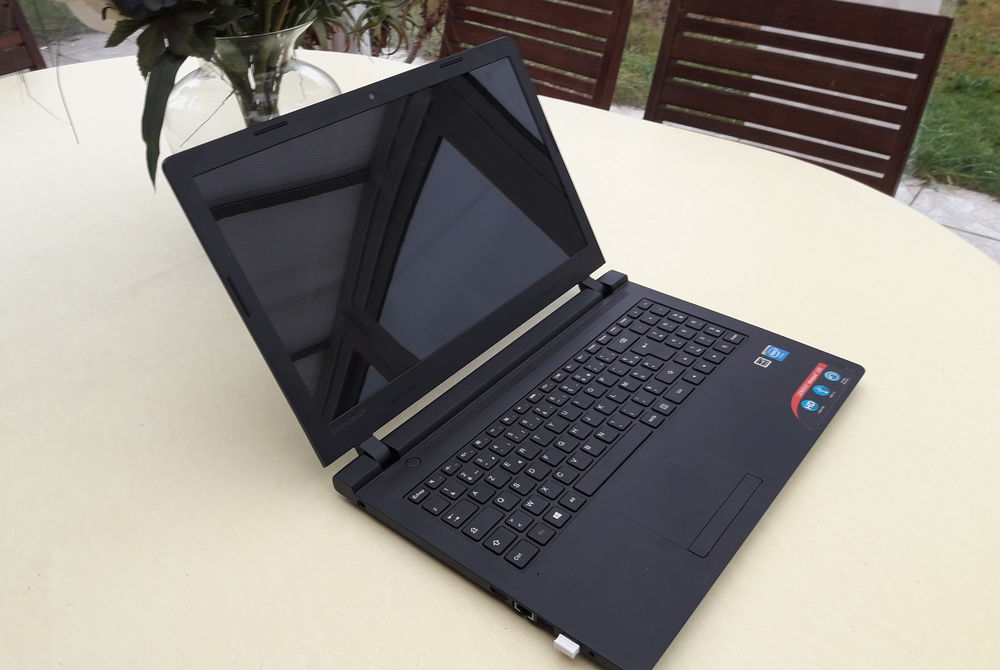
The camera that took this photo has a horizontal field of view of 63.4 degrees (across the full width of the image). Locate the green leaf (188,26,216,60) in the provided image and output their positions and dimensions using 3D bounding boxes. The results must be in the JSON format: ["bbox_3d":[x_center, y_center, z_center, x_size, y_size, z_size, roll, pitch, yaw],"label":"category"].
[{"bbox_3d":[-0.337,-0.330,0.916,0.036,0.042,0.022,-13,36,-15],"label":"green leaf"}]

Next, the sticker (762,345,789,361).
[{"bbox_3d":[0.248,0.016,0.726,0.019,0.001,0.015,24,42,32],"label":"sticker"}]

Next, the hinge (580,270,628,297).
[{"bbox_3d":[0.107,-0.051,0.826,0.028,0.016,0.047,24,42,32],"label":"hinge"}]

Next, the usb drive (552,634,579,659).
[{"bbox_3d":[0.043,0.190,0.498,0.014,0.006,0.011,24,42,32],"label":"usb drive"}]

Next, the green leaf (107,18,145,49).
[{"bbox_3d":[-0.418,-0.336,0.903,0.050,0.036,0.032,-16,37,-19],"label":"green leaf"}]

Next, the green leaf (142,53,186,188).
[{"bbox_3d":[-0.396,-0.248,0.948,0.045,0.165,0.030,5,29,-24],"label":"green leaf"}]

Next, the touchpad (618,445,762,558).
[{"bbox_3d":[0.137,0.116,0.587,0.071,0.002,0.091,24,42,32],"label":"touchpad"}]

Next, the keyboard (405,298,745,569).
[{"bbox_3d":[0.079,0.060,0.669,0.109,0.006,0.339,24,42,32],"label":"keyboard"}]

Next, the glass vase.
[{"bbox_3d":[-0.331,-0.318,1.085,0.240,0.207,0.240,-12,36,-14],"label":"glass vase"}]

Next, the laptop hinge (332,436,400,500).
[{"bbox_3d":[-0.101,0.101,0.618,0.028,0.016,0.049,24,42,32],"label":"laptop hinge"}]

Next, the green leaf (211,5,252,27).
[{"bbox_3d":[-0.314,-0.374,0.947,0.054,0.028,0.032,-12,36,-14],"label":"green leaf"}]

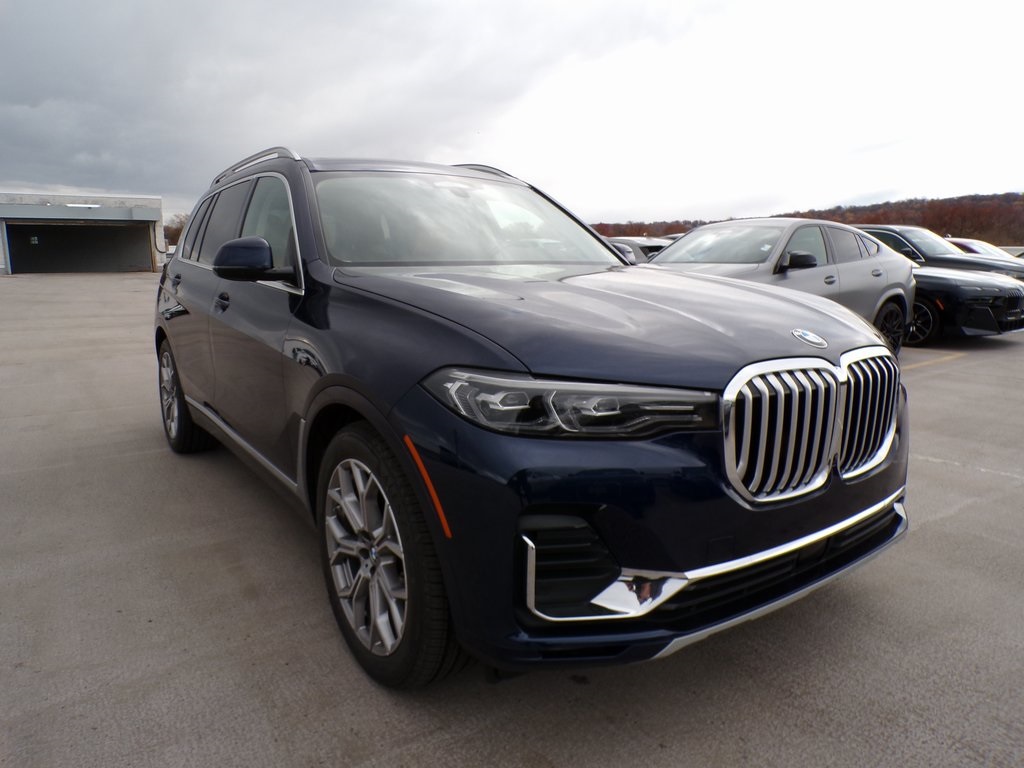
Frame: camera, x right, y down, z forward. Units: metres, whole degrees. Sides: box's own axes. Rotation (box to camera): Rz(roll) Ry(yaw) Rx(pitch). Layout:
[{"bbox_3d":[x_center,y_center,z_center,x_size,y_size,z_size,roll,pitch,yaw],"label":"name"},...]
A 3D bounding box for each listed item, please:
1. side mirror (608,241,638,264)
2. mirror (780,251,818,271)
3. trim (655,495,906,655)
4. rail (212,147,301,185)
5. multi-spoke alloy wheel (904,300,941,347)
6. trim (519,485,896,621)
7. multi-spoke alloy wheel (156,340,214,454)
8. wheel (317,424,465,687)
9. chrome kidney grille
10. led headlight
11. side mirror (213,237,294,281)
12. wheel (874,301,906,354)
[{"bbox_3d":[0.562,-0.678,3.864,0.290,0.180,0.190,-7,12,-34],"label":"side mirror"},{"bbox_3d":[2.812,-1.200,6.942,0.190,0.175,0.280,-8,13,-38],"label":"mirror"},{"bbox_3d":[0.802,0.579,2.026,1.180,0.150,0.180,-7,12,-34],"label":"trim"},{"bbox_3d":[-1.483,-1.183,3.951,0.090,0.120,1.860,-7,12,-34],"label":"rail"},{"bbox_3d":[5.766,-0.875,10.152,0.260,0.740,0.740,-7,12,-34],"label":"multi-spoke alloy wheel"},{"bbox_3d":[0.808,0.339,1.976,1.830,0.260,0.200,-7,12,-34],"label":"trim"},{"bbox_3d":[-2.115,0.055,4.679,0.290,0.785,0.785,-7,12,-34],"label":"multi-spoke alloy wheel"},{"bbox_3d":[-0.333,0.492,2.174,0.285,0.785,0.785,-7,12,-34],"label":"wheel"},{"bbox_3d":[0.823,0.086,1.911,0.830,0.370,0.140,-7,12,-34],"label":"chrome kidney grille"},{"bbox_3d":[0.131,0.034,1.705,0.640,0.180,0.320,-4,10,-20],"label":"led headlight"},{"bbox_3d":[-1.012,-0.488,2.772,0.290,0.180,0.190,-7,12,-34],"label":"side mirror"},{"bbox_3d":[4.336,-0.585,8.446,0.755,0.755,0.300,-8,13,-38],"label":"wheel"}]

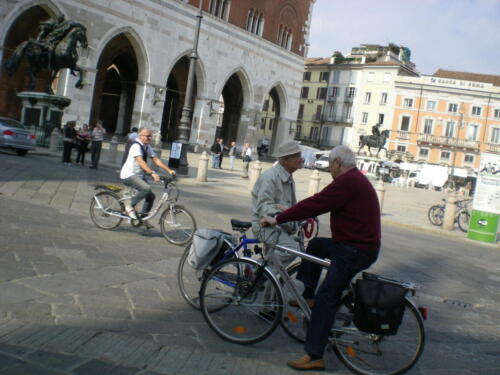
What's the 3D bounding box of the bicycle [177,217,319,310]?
[{"bbox_3d":[0.074,0.728,4.889,1.730,1.060,0.600,10,4,28],"label":"bicycle"}]

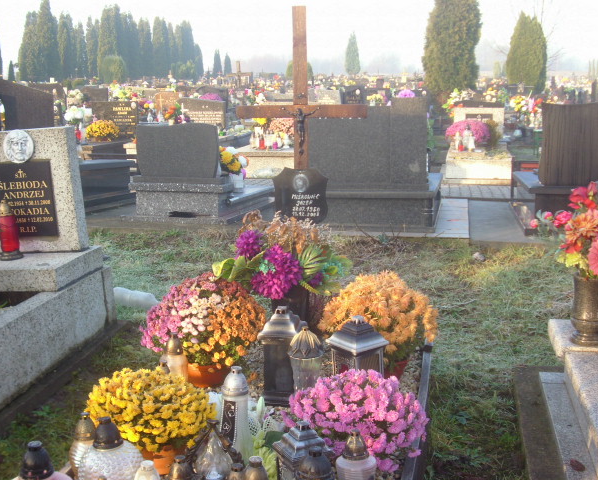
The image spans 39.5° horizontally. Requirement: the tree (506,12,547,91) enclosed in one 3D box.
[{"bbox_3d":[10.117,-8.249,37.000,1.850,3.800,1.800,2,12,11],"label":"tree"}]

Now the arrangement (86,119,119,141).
[{"bbox_3d":[-3.254,-1.813,13.814,0.498,0.355,0.473,0,11,0],"label":"arrangement"}]

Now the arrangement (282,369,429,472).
[{"bbox_3d":[0.200,0.626,2.900,0.500,0.340,0.480,2,12,11],"label":"arrangement"}]

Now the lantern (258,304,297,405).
[{"bbox_3d":[-0.081,0.454,3.272,0.157,0.391,0.157,1,12,3],"label":"lantern"}]

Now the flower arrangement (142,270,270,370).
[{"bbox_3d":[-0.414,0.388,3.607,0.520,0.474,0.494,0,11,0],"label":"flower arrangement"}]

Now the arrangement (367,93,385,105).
[{"bbox_3d":[1.700,-3.093,18.251,0.390,0.260,0.330,0,12,0],"label":"arrangement"}]

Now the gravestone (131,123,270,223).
[{"bbox_3d":[-1.050,-0.868,9.309,1.060,1.000,2.100,2,12,11],"label":"gravestone"}]

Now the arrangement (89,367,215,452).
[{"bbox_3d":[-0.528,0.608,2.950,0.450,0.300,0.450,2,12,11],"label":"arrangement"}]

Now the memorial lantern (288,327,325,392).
[{"bbox_3d":[0.025,0.487,3.223,0.132,0.310,0.132,0,12,0],"label":"memorial lantern"}]

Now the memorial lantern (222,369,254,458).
[{"bbox_3d":[-0.220,0.611,2.940,0.100,0.340,0.100,0,11,0],"label":"memorial lantern"}]

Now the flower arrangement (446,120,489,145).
[{"bbox_3d":[2.795,-1.775,13.800,0.700,0.400,0.640,2,12,11],"label":"flower arrangement"}]

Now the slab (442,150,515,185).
[{"bbox_3d":[2.662,-1.110,12.223,0.910,0.344,1.700,2,12,12],"label":"slab"}]

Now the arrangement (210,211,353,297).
[{"bbox_3d":[-0.078,0.075,3.928,0.600,0.368,0.460,1,12,3],"label":"arrangement"}]

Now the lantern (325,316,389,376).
[{"bbox_3d":[0.250,0.488,3.567,0.185,0.333,0.185,11,16,44],"label":"lantern"}]

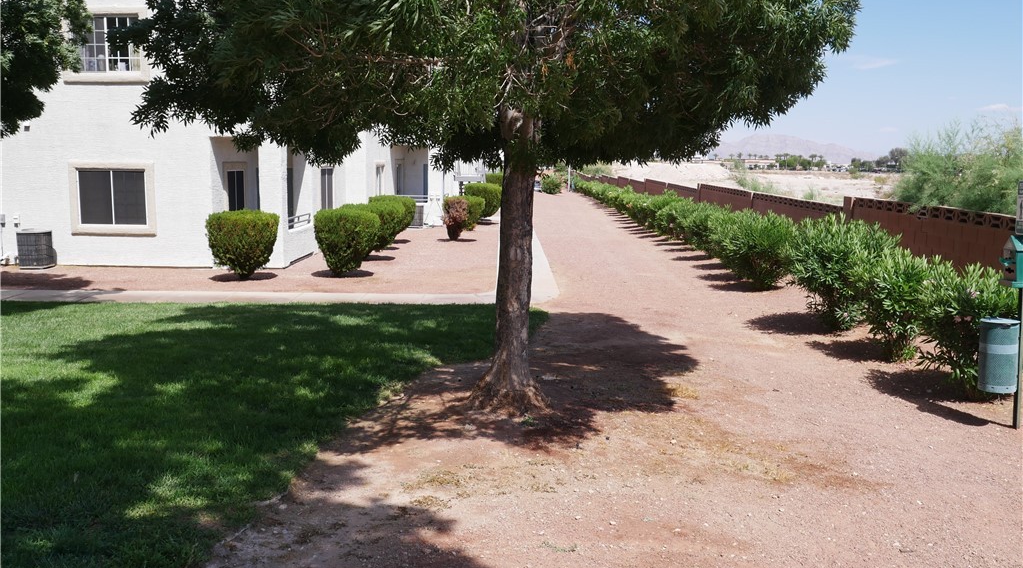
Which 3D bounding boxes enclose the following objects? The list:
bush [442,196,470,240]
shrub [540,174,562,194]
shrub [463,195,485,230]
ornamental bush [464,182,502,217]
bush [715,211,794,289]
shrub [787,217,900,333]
[{"bbox_3d":[-1.508,-1.787,22.615,0.739,1.201,0.776,0,8,1],"label":"bush"},{"bbox_3d":[2.374,-5.850,49.046,1.334,1.148,1.334,0,8,1],"label":"shrub"},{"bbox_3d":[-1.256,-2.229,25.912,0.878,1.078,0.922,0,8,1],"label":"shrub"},{"bbox_3d":[-0.988,-2.856,29.116,1.411,1.349,1.482,0,8,1],"label":"ornamental bush"},{"bbox_3d":[3.836,-0.492,12.822,1.211,1.198,1.272,0,8,1],"label":"bush"},{"bbox_3d":[3.968,-0.112,9.827,1.275,1.353,1.275,0,8,1],"label":"shrub"}]

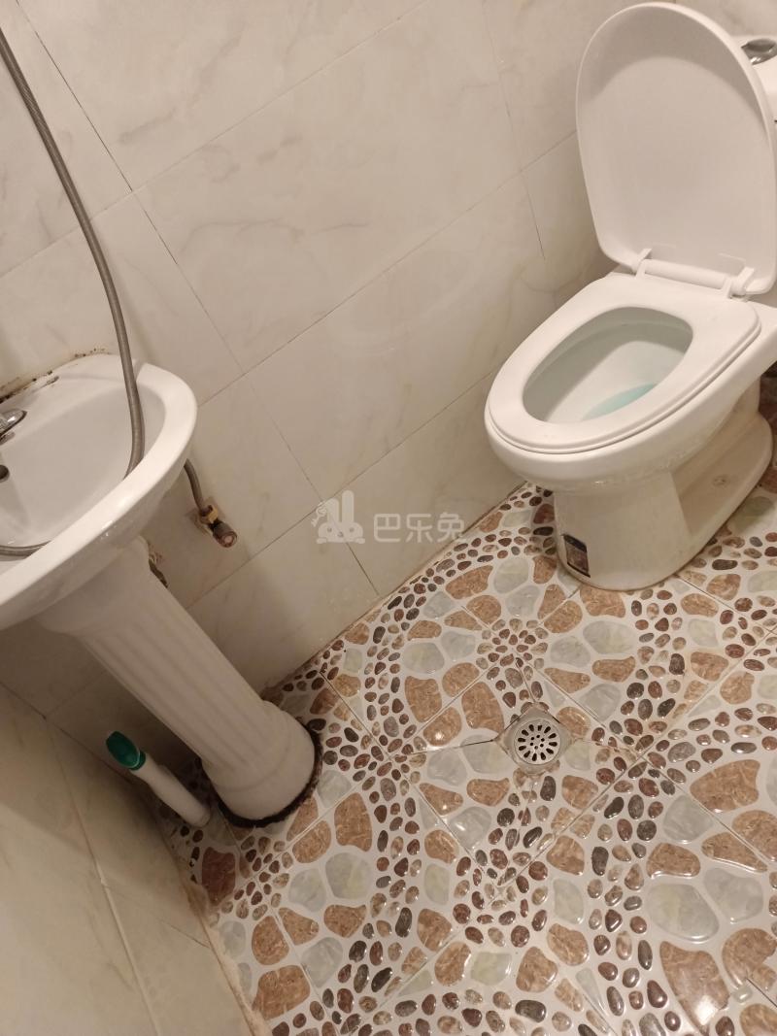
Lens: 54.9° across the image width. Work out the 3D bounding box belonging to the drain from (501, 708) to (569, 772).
[{"bbox_3d":[0.249,0.375,1.253,0.094,0.012,0.094,-39,44,-11],"label":"drain"}]

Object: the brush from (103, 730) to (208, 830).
[{"bbox_3d":[-0.400,0.460,1.310,0.049,0.260,0.049,-39,36,-12],"label":"brush"}]

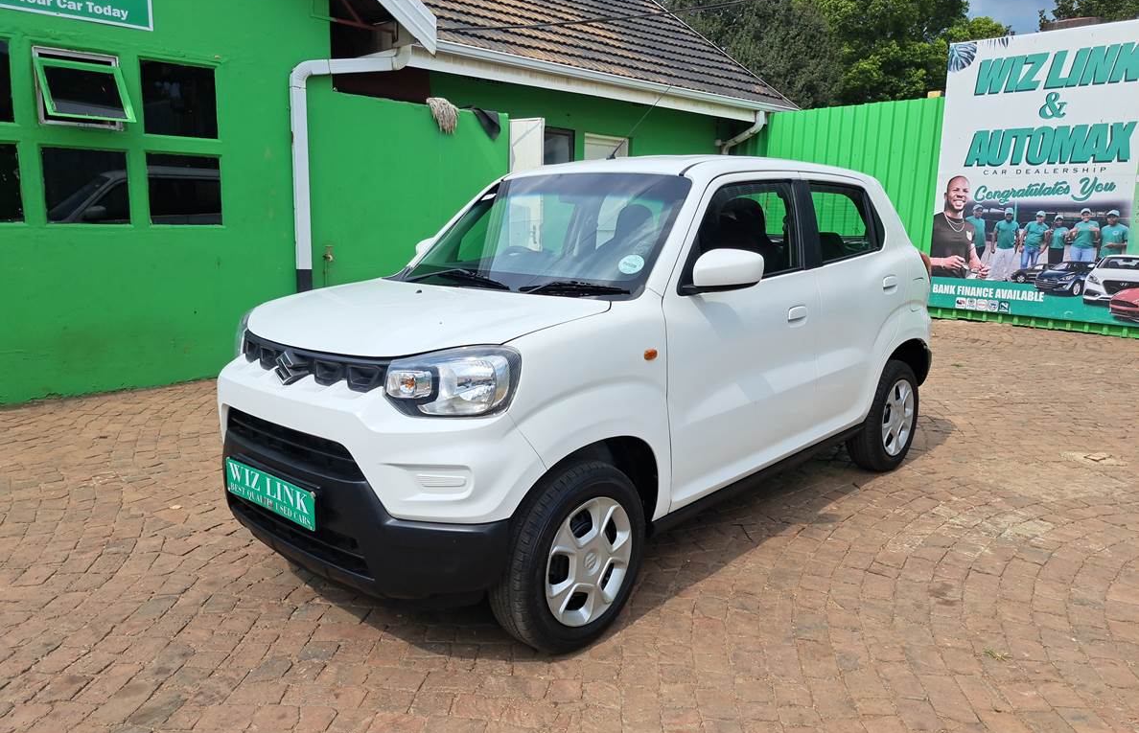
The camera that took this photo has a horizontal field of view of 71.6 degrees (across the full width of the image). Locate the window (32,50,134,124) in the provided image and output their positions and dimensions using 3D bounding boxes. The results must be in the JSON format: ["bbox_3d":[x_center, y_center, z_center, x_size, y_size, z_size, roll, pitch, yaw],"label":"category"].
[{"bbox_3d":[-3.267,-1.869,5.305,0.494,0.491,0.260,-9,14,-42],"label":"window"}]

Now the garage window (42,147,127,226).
[{"bbox_3d":[-3.357,-1.248,5.504,0.512,0.504,0.070,-9,14,-42],"label":"garage window"}]

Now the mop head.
[{"bbox_3d":[-1.171,-2.316,7.290,0.260,0.310,0.160,-9,14,-42],"label":"mop head"}]

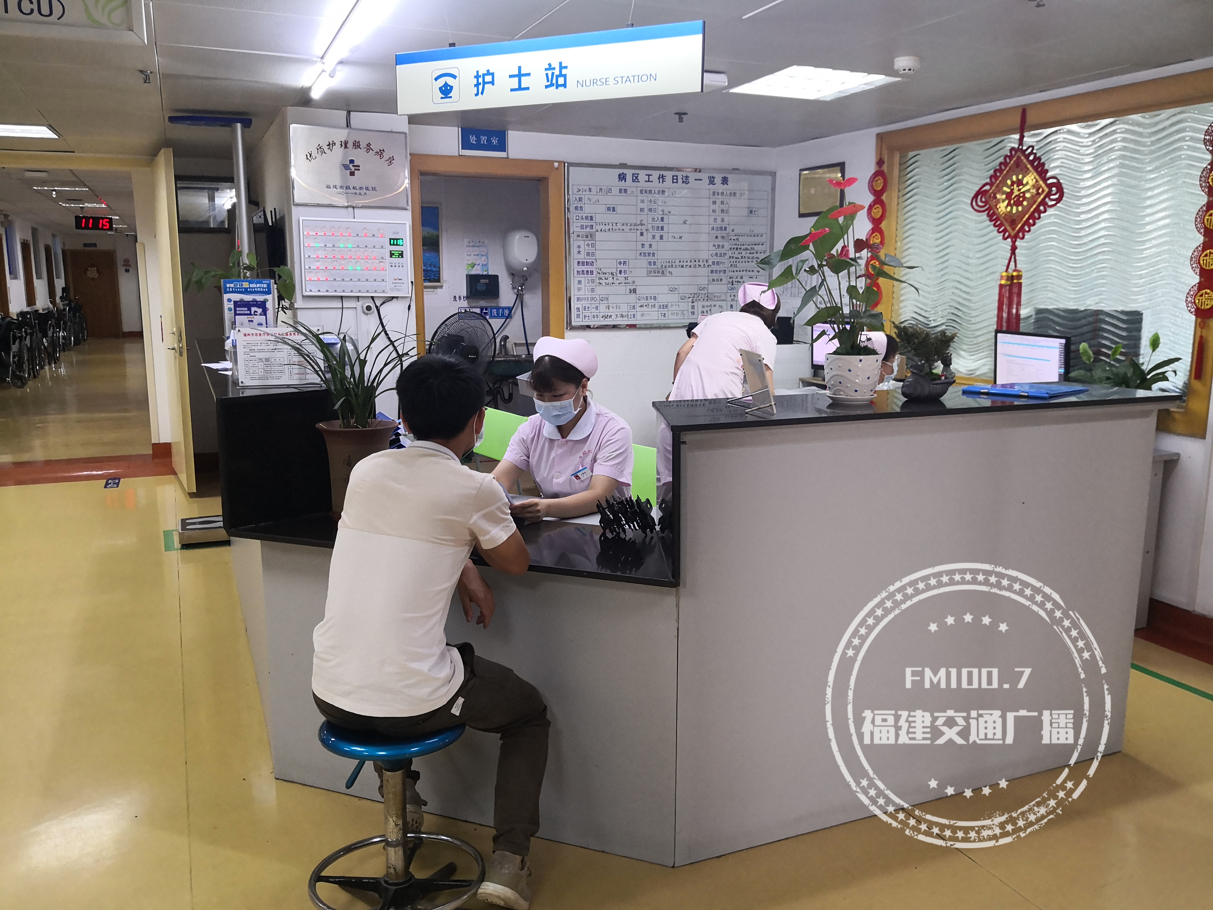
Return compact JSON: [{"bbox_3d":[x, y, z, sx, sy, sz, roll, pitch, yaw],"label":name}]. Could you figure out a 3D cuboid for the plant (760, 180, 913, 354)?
[{"bbox_3d":[0.650,-0.527,2.648,0.430,0.490,0.380,3,11,14],"label":"plant"}]

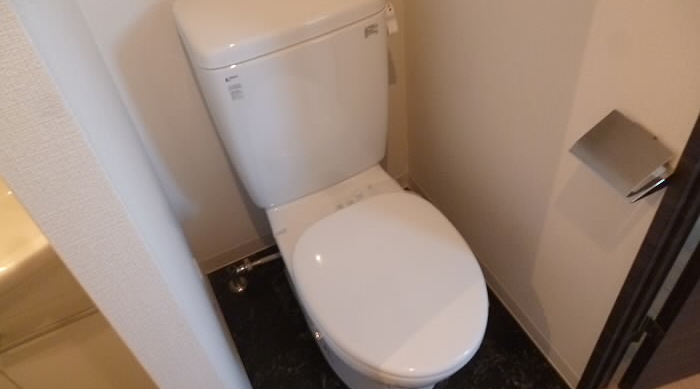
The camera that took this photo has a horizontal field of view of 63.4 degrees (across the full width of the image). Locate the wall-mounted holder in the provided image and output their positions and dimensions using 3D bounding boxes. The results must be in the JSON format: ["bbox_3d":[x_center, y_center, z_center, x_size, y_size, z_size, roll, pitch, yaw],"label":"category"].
[{"bbox_3d":[0.425,-0.054,0.903,0.091,0.086,0.124,-23,48,-14],"label":"wall-mounted holder"}]

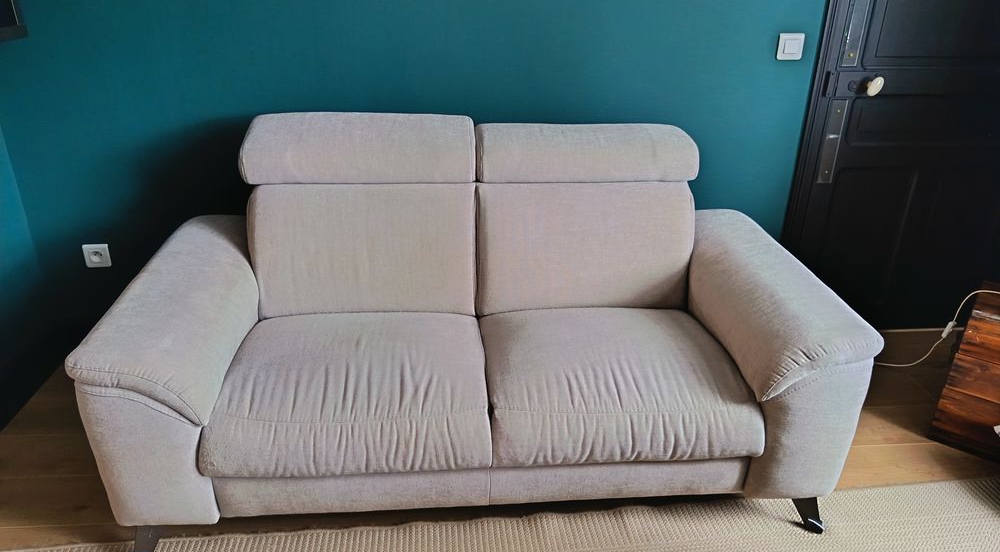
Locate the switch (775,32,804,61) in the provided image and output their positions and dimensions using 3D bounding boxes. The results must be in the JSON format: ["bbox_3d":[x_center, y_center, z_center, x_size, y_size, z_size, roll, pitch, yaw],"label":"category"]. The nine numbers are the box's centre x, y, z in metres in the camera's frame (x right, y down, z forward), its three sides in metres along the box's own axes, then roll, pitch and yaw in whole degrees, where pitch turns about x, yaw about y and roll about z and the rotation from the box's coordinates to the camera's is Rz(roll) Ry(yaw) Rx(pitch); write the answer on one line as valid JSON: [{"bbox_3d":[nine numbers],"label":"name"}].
[{"bbox_3d":[0.958,-0.753,2.282,0.082,0.082,0.013,-1,23,-5],"label":"switch"}]

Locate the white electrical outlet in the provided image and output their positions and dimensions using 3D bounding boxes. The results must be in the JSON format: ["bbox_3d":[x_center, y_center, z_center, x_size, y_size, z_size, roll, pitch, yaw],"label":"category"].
[{"bbox_3d":[-1.367,-0.068,2.357,0.082,0.082,0.013,-1,23,-5],"label":"white electrical outlet"}]

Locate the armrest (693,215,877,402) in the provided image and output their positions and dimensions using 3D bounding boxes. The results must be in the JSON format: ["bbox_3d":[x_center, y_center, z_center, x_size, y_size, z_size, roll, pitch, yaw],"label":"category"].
[{"bbox_3d":[0.687,0.060,1.902,0.260,0.195,0.820,-1,27,-5],"label":"armrest"}]

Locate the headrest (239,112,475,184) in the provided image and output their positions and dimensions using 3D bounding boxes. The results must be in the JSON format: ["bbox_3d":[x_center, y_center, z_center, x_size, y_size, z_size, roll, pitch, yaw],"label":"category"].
[{"bbox_3d":[-0.378,-0.349,1.889,0.612,0.185,0.165,-1,13,-5],"label":"headrest"}]

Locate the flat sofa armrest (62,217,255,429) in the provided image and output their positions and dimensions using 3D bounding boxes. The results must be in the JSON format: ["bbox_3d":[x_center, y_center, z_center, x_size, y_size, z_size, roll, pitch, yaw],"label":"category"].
[{"bbox_3d":[-0.780,0.084,1.780,0.260,0.195,0.820,-1,27,-5],"label":"flat sofa armrest"}]

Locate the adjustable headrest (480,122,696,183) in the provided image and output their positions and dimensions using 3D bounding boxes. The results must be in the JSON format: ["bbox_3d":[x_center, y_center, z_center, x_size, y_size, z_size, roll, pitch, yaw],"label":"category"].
[{"bbox_3d":[0.239,-0.350,1.957,0.610,0.165,0.170,-1,11,-5],"label":"adjustable headrest"}]

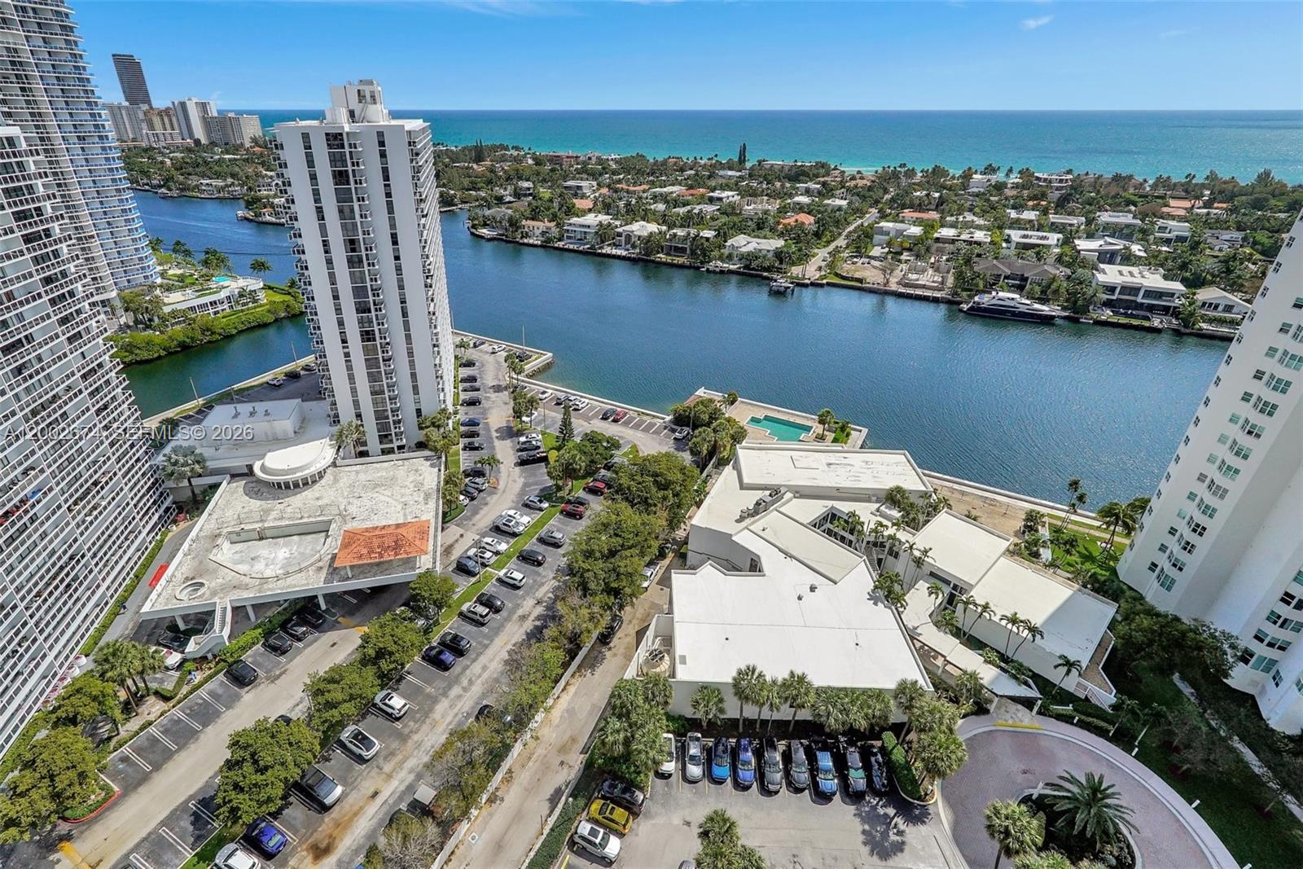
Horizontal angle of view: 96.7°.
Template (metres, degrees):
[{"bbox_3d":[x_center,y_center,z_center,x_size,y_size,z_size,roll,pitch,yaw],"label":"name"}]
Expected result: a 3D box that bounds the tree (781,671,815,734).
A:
[{"bbox_3d":[16.019,30.387,64.355,4.000,8.900,4.000,0,29,0],"label":"tree"}]

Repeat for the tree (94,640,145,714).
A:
[{"bbox_3d":[-58.300,27.733,64.513,4.400,10.200,4.400,0,29,0],"label":"tree"}]

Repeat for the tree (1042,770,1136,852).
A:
[{"bbox_3d":[43.400,36.373,57.085,8.200,5.600,8.200,0,29,0],"label":"tree"}]

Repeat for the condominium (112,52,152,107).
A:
[{"bbox_3d":[-983.000,-644.200,1115.000,24.000,149.000,36.000,18,34,28],"label":"condominium"}]

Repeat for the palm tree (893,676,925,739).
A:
[{"bbox_3d":[27.570,30.686,63.111,3.800,9.600,3.800,0,29,0],"label":"palm tree"}]

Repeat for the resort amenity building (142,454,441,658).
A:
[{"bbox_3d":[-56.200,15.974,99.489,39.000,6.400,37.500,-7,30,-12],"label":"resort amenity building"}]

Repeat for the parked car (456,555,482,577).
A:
[{"bbox_3d":[-28.400,20.330,89.710,4.300,1.550,1.810,15,33,24],"label":"parked car"}]

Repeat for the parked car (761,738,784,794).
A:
[{"bbox_3d":[13.120,35.810,62.880,1.930,1.740,4.850,3,30,5],"label":"parked car"}]

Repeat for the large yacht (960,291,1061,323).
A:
[{"bbox_3d":[127.200,-46.300,205.500,30.400,8.400,6.600,14,32,24],"label":"large yacht"}]

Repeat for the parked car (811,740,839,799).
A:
[{"bbox_3d":[19.144,37.028,64.054,1.920,1.750,4.750,1,29,3],"label":"parked car"}]

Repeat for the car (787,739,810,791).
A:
[{"bbox_3d":[16.130,35.820,62.980,1.900,1.650,4.680,3,30,5],"label":"car"}]

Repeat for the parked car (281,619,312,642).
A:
[{"bbox_3d":[-51.102,27.985,83.238,4.600,1.450,1.820,15,33,24],"label":"parked car"}]

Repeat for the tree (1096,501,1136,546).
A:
[{"bbox_3d":[74.700,14.700,93.200,5.500,8.900,5.500,0,29,0],"label":"tree"}]

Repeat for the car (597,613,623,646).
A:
[{"bbox_3d":[-5.465,25.632,77.012,1.870,1.550,4.750,15,33,24],"label":"car"}]

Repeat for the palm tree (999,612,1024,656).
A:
[{"bbox_3d":[44.300,25.079,71.744,3.100,7.700,3.100,0,29,0],"label":"palm tree"}]

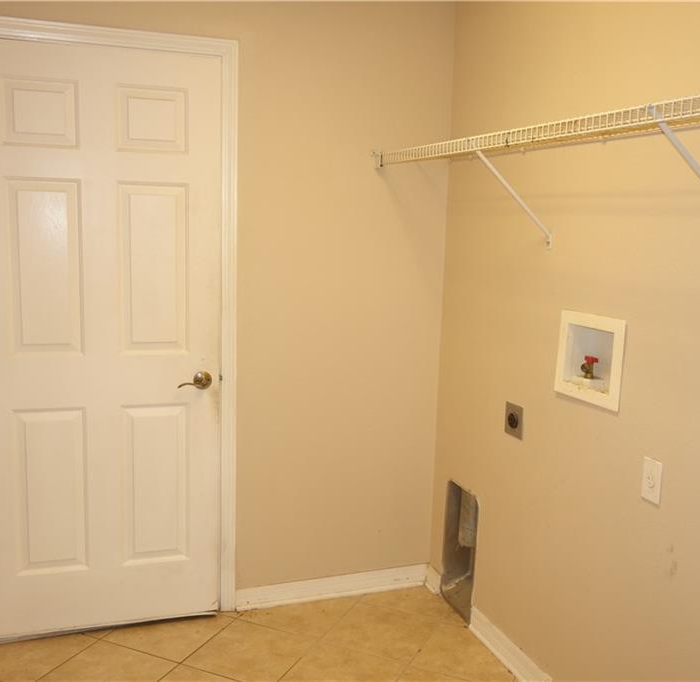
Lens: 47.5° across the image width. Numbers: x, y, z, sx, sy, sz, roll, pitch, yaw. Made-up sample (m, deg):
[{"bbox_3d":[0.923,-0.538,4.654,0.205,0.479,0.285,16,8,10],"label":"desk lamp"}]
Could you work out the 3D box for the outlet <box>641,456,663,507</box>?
[{"bbox_3d":[0.791,0.365,2.078,0.008,0.113,0.069,-1,9,-20],"label":"outlet"}]

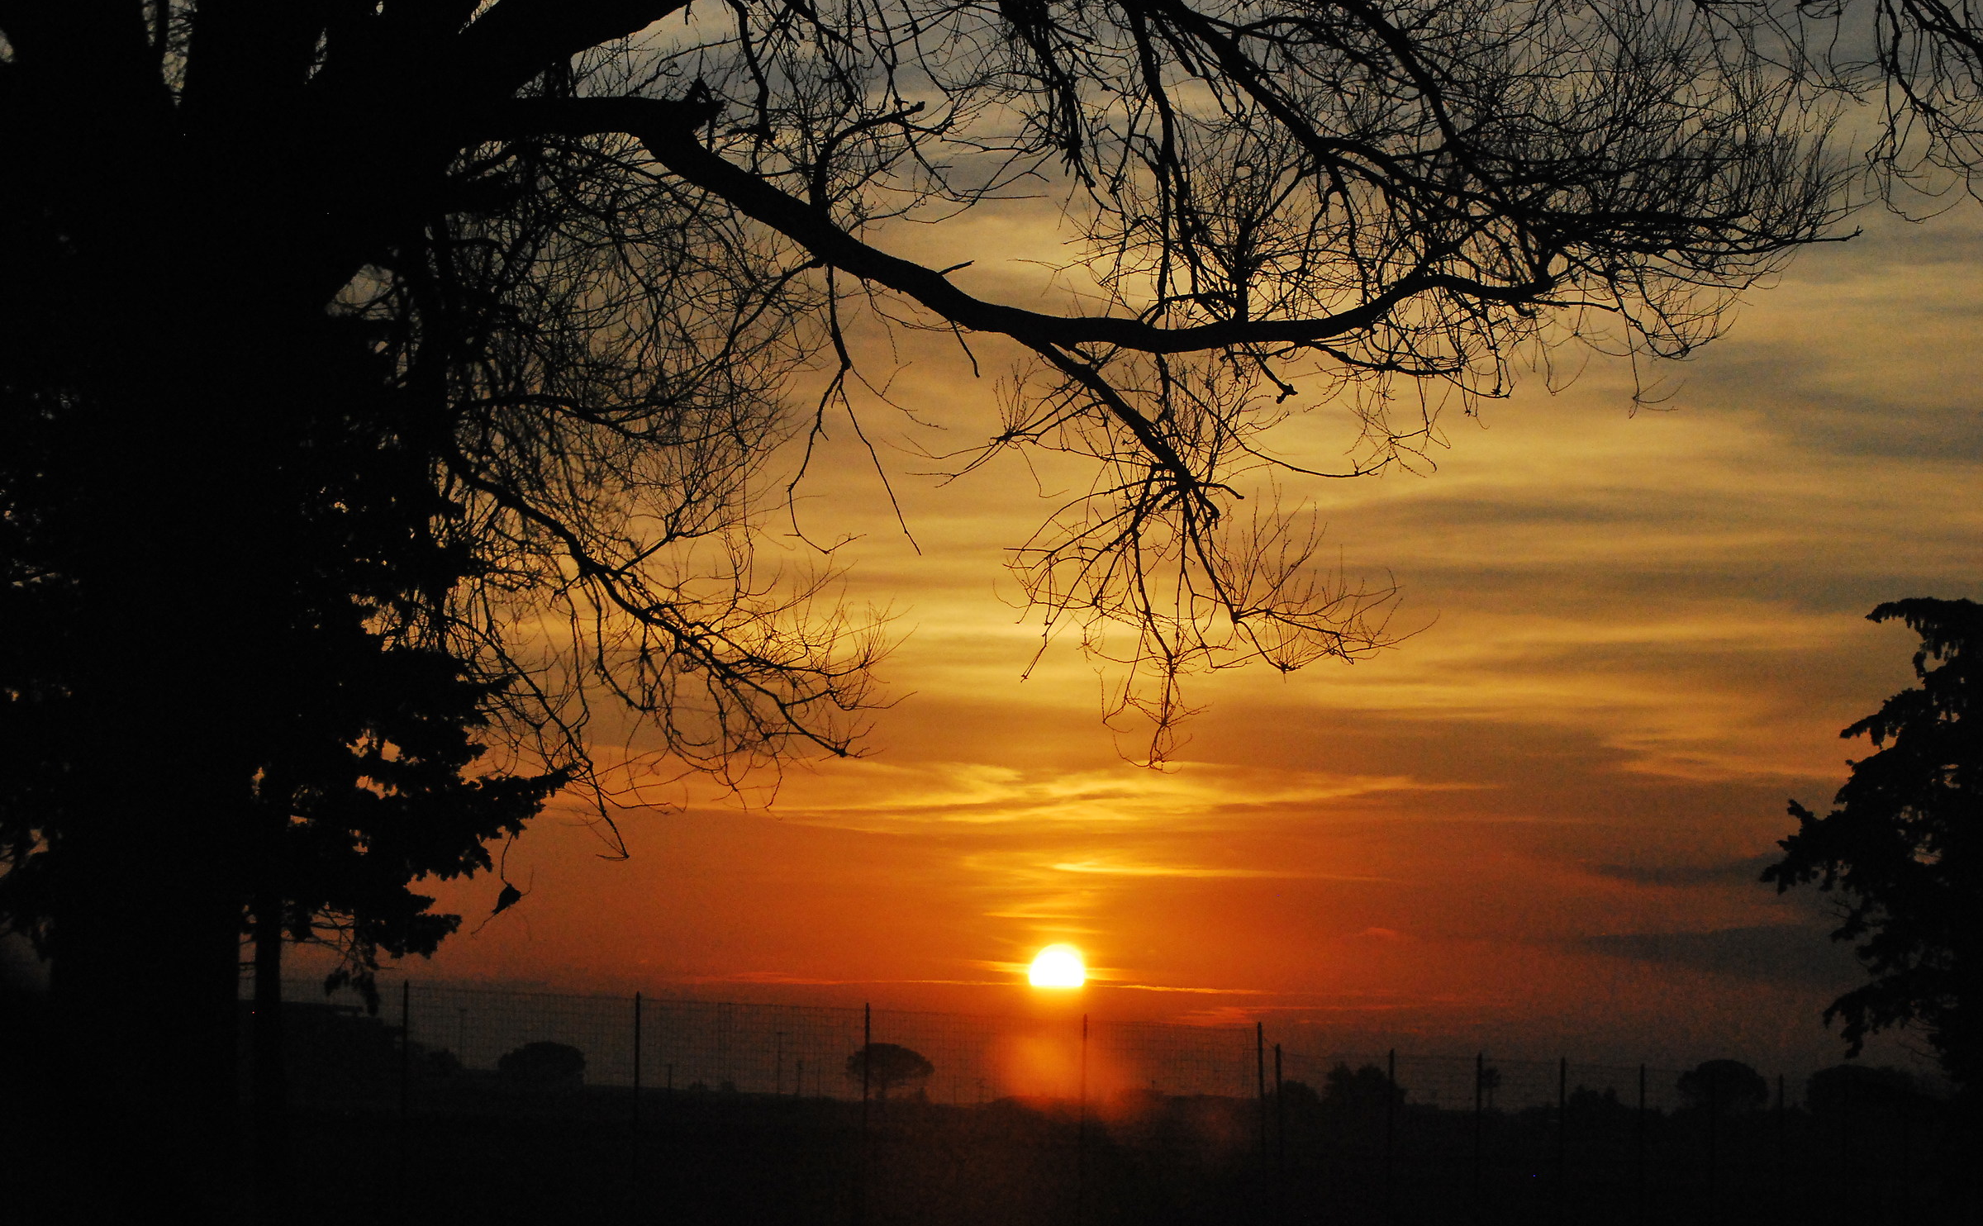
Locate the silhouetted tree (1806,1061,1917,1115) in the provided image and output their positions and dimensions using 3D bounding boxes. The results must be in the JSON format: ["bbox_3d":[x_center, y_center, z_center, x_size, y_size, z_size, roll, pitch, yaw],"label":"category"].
[{"bbox_3d":[81.490,44.710,480.000,10.580,5.360,10.060,0,-6,10],"label":"silhouetted tree"}]

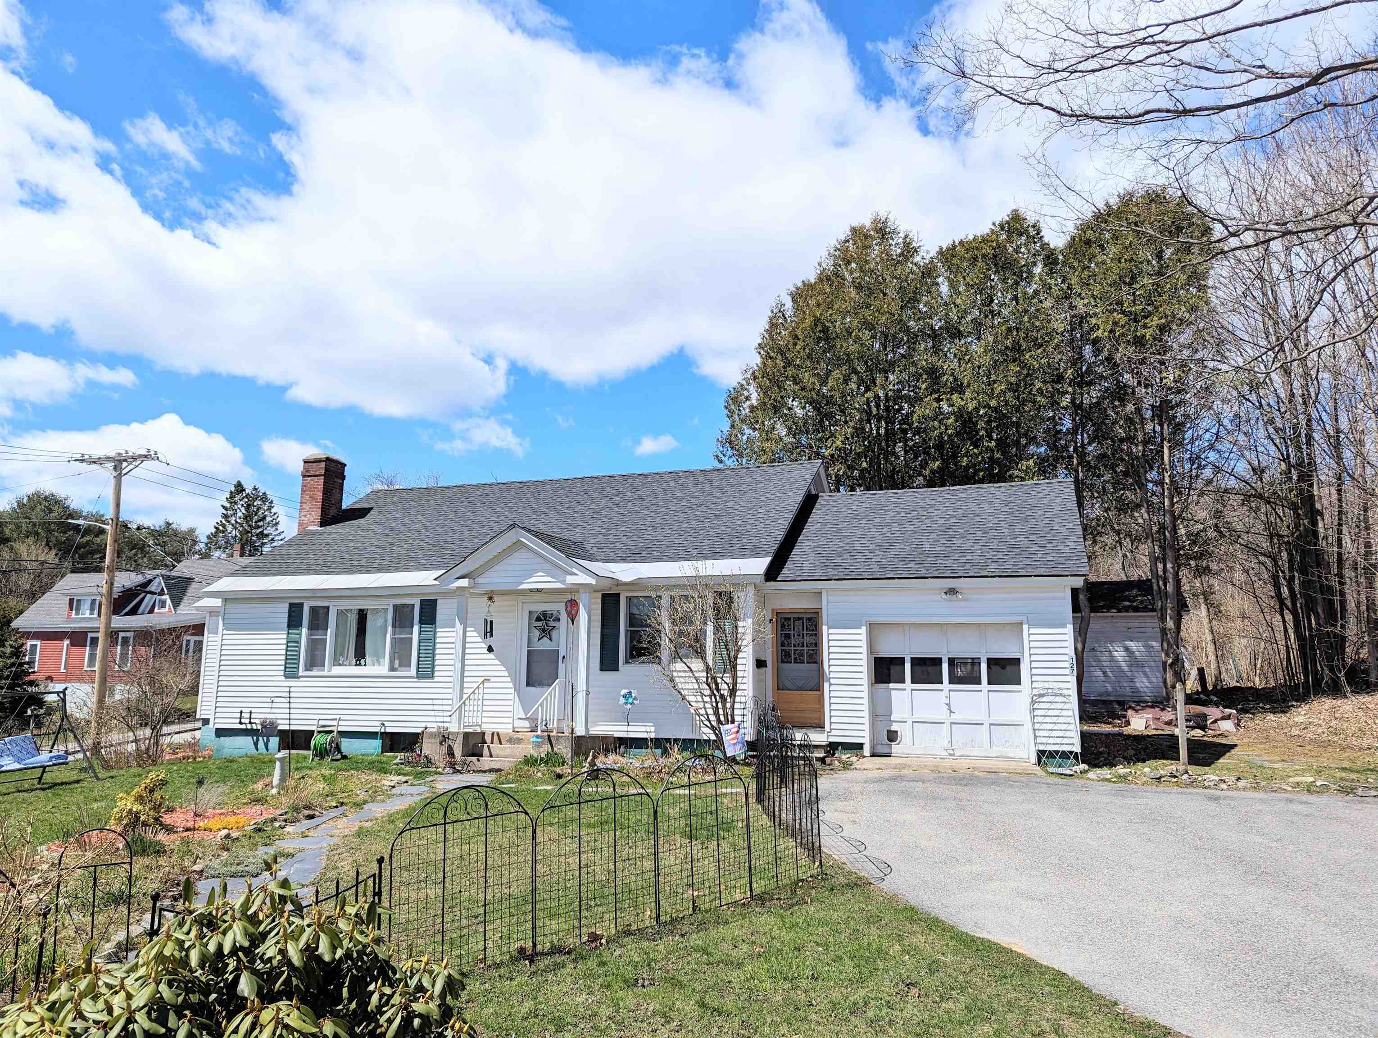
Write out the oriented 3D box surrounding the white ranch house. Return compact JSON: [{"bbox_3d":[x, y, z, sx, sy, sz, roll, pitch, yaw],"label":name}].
[{"bbox_3d":[-1.693,1.714,21.116,19.000,6.600,10.200,-3,-10,19],"label":"white ranch house"}]

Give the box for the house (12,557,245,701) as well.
[{"bbox_3d":[-27.214,5.948,50.645,12.256,7.913,9.457,-2,-10,12],"label":"house"}]

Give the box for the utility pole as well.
[{"bbox_3d":[-18.190,2.504,29.806,2.550,9.582,0.700,-1,-10,8],"label":"utility pole"}]

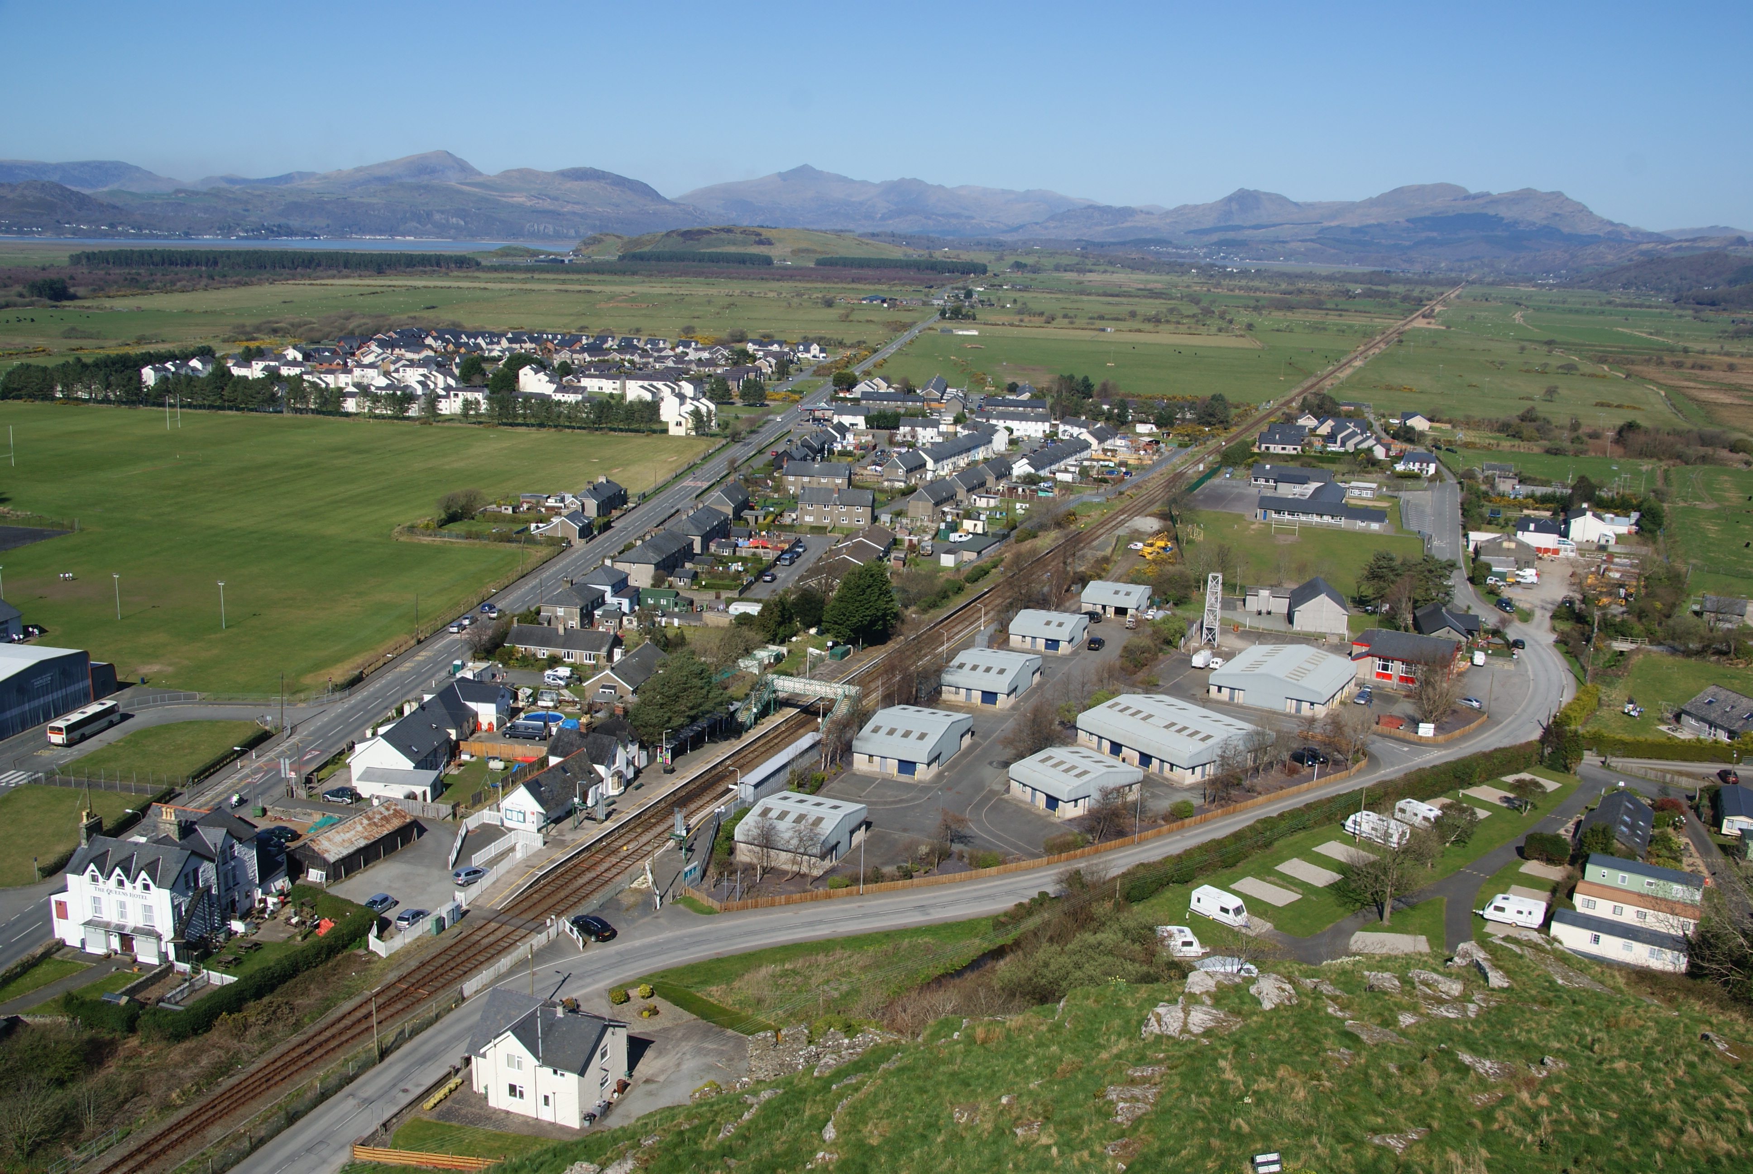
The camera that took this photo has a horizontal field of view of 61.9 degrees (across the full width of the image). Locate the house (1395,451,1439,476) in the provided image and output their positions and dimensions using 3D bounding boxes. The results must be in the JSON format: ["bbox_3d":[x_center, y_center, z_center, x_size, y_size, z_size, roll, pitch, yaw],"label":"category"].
[{"bbox_3d":[169.540,-38.510,458.760,11.000,7.300,6.800,6,14,17],"label":"house"}]

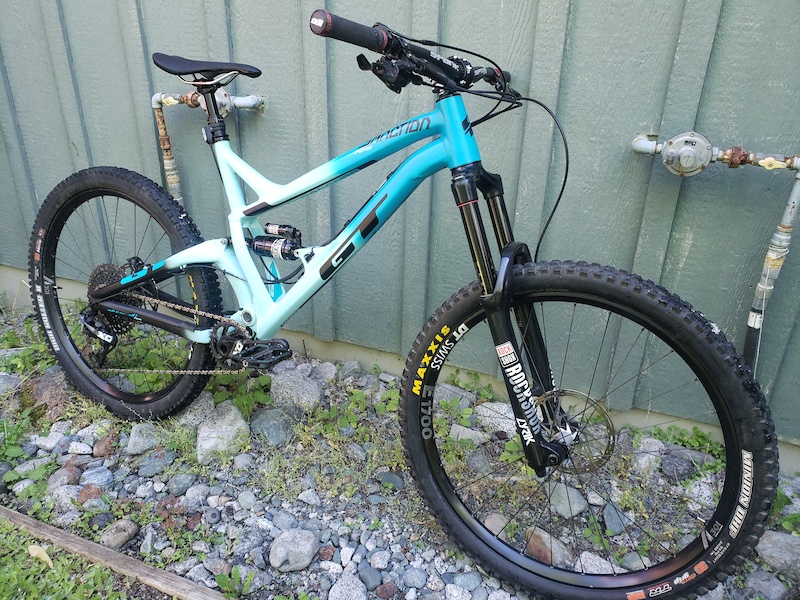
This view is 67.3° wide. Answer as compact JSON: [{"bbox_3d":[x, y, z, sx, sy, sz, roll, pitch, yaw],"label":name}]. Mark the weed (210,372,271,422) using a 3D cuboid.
[{"bbox_3d":[-0.465,0.281,1.757,0.180,0.130,0.155,-5,25,-13],"label":"weed"}]

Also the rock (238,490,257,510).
[{"bbox_3d":[-0.373,0.490,1.469,0.043,0.037,0.056,-5,25,-13],"label":"rock"}]

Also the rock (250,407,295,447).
[{"bbox_3d":[-0.350,0.347,1.650,0.120,0.096,0.121,-5,26,-13],"label":"rock"}]

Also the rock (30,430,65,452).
[{"bbox_3d":[-0.948,0.373,1.621,0.080,0.045,0.050,-2,25,-7],"label":"rock"}]

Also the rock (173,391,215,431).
[{"bbox_3d":[-0.588,0.322,1.738,0.095,0.090,0.155,7,26,12],"label":"rock"}]

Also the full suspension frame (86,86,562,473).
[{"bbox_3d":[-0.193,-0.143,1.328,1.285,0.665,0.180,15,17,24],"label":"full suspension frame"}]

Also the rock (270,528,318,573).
[{"bbox_3d":[-0.228,0.542,1.304,0.108,0.076,0.084,-14,29,-30],"label":"rock"}]

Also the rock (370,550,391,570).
[{"bbox_3d":[-0.042,0.571,1.313,0.042,0.032,0.039,1,25,-1],"label":"rock"}]

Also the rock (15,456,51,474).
[{"bbox_3d":[-0.956,0.430,1.565,0.052,0.033,0.083,14,28,24],"label":"rock"}]

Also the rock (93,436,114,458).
[{"bbox_3d":[-0.790,0.394,1.605,0.052,0.039,0.072,-3,26,-10],"label":"rock"}]

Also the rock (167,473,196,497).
[{"bbox_3d":[-0.551,0.465,1.516,0.071,0.043,0.073,-6,25,-16],"label":"rock"}]

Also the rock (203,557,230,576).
[{"bbox_3d":[-0.401,0.582,1.312,0.066,0.034,0.042,12,27,23],"label":"rock"}]

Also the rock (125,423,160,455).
[{"bbox_3d":[-0.709,0.381,1.656,0.091,0.069,0.111,-7,26,-18],"label":"rock"}]

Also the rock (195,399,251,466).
[{"bbox_3d":[-0.482,0.360,1.629,0.132,0.120,0.195,3,25,5],"label":"rock"}]

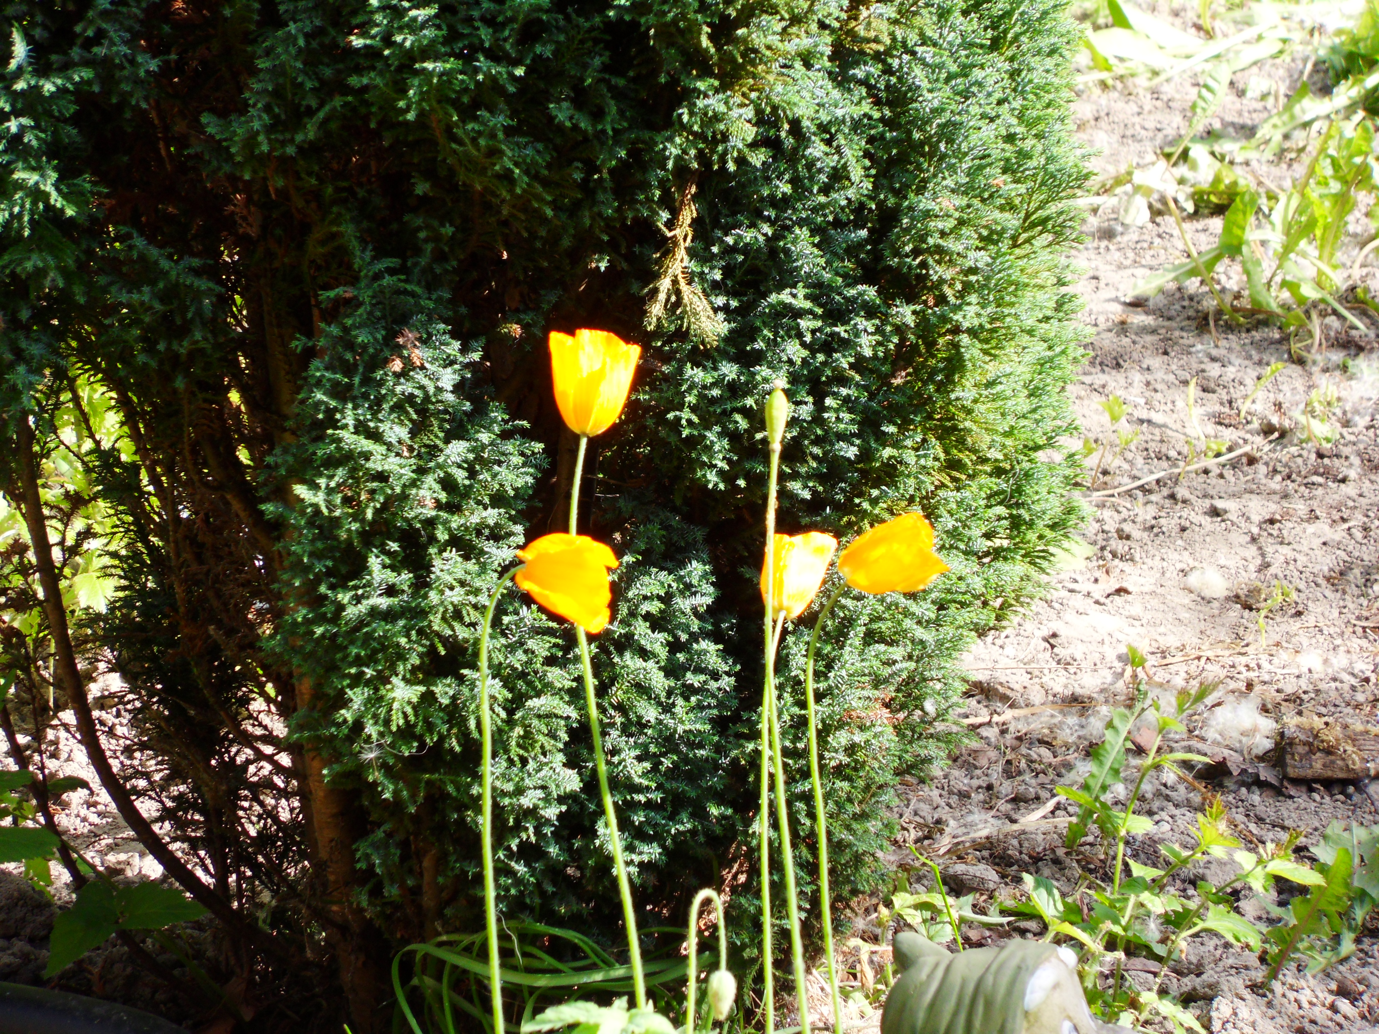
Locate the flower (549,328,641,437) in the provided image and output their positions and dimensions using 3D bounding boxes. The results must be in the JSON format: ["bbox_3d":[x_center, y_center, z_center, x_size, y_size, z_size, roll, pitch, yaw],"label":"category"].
[{"bbox_3d":[-0.037,-0.052,3.720,0.035,0.041,0.035,2,9,0],"label":"flower"}]

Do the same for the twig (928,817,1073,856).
[{"bbox_3d":[0.136,0.138,4.150,0.074,0.007,0.014,-10,20,-30],"label":"twig"}]

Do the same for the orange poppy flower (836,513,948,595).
[{"bbox_3d":[0.079,0.014,3.700,0.042,0.031,0.031,-15,0,-6],"label":"orange poppy flower"}]

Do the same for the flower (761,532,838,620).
[{"bbox_3d":[0.043,0.023,3.720,0.029,0.036,0.029,12,7,0],"label":"flower"}]

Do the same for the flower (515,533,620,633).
[{"bbox_3d":[-0.047,0.025,3.690,0.040,0.032,0.032,20,0,0],"label":"flower"}]

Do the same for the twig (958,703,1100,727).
[{"bbox_3d":[0.154,0.090,4.320,0.068,0.005,0.009,-6,18,-19],"label":"twig"}]

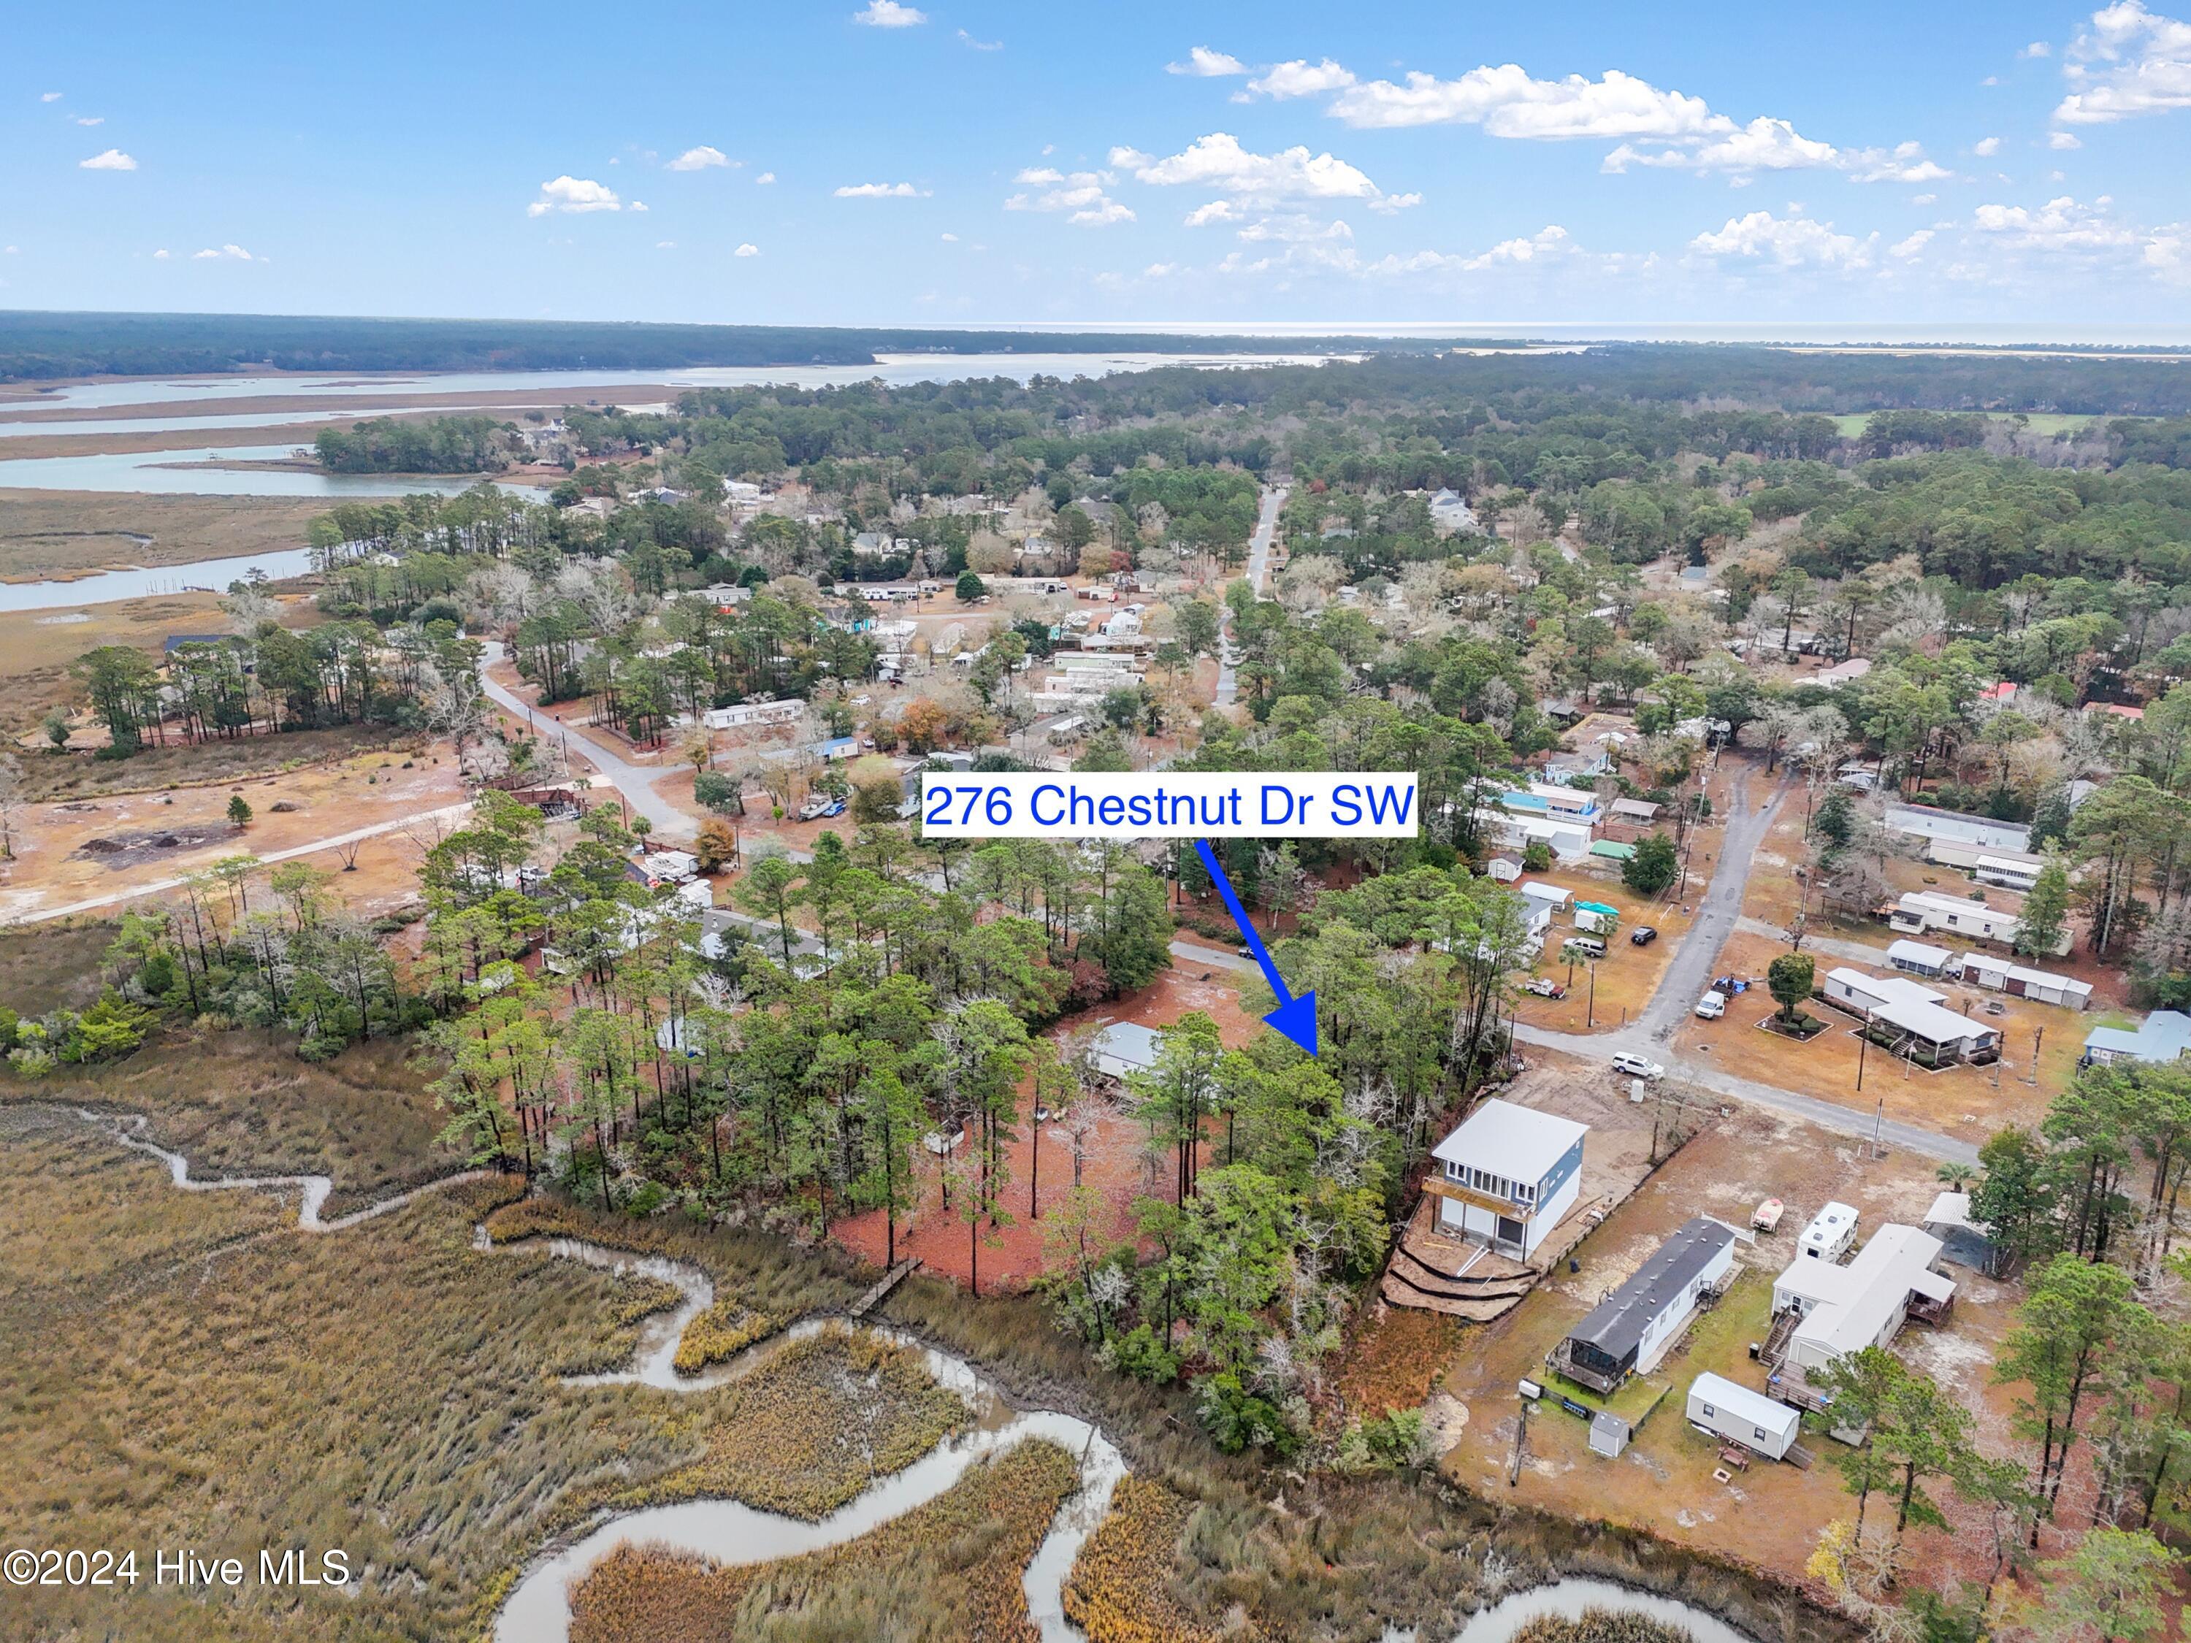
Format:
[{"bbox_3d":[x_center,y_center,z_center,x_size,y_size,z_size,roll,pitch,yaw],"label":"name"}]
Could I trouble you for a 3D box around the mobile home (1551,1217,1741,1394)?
[{"bbox_3d":[47.380,40.240,128.430,4.500,3.900,24.500,17,25,41],"label":"mobile home"}]

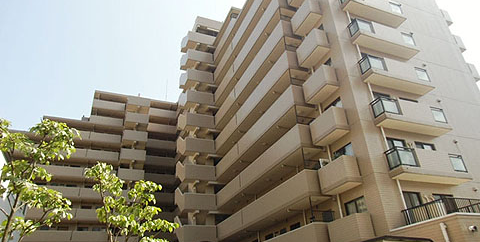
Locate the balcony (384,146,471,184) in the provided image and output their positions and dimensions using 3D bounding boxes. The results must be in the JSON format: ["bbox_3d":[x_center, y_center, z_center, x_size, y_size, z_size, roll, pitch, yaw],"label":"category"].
[{"bbox_3d":[9.350,2.310,16.466,4.529,1.216,0.819,8,-31,-21],"label":"balcony"}]

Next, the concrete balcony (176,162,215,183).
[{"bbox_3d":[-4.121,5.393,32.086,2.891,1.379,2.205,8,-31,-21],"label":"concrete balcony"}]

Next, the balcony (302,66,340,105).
[{"bbox_3d":[4.881,-2.082,20.083,0.859,1.327,2.152,9,-31,-21],"label":"balcony"}]

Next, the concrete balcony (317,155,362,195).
[{"bbox_3d":[5.059,2.818,16.916,0.833,1.319,2.131,8,-31,-21],"label":"concrete balcony"}]

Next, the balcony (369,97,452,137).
[{"bbox_3d":[9.195,-0.117,17.812,4.529,1.216,0.819,8,-31,-21],"label":"balcony"}]

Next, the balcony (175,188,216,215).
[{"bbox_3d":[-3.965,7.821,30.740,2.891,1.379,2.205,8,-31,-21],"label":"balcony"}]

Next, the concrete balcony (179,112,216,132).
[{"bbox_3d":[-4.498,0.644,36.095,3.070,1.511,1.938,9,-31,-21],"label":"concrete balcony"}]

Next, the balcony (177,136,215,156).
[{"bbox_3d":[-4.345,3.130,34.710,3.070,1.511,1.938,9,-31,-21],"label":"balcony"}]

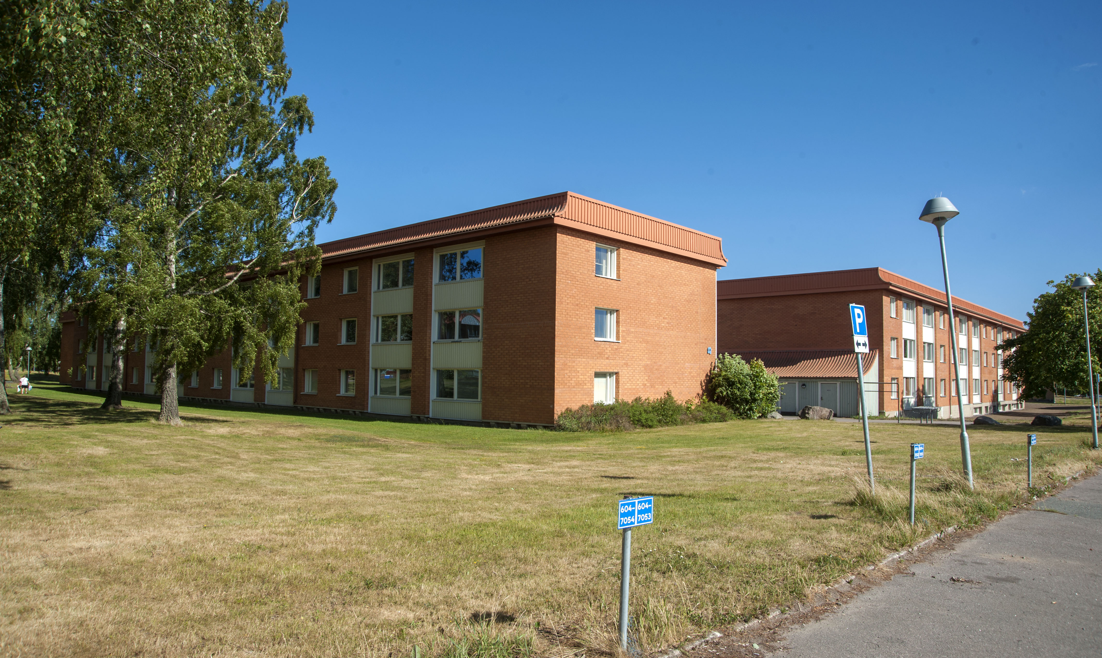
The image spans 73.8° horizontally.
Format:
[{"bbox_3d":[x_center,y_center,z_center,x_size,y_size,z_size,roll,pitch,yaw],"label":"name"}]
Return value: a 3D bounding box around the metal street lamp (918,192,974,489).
[{"bbox_3d":[6.143,0.214,11.132,0.530,4.495,0.530,-6,-7,29],"label":"metal street lamp"}]

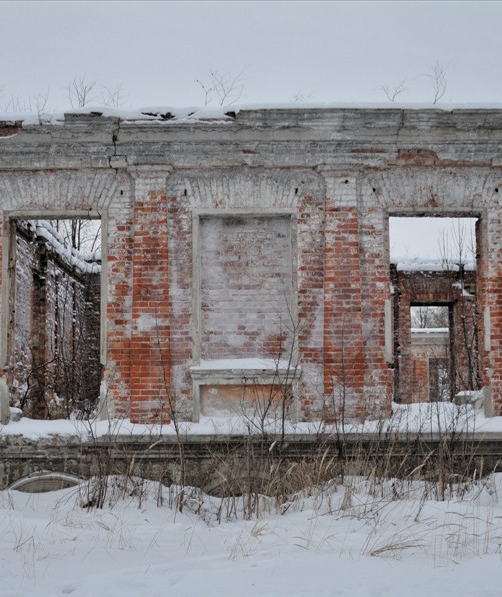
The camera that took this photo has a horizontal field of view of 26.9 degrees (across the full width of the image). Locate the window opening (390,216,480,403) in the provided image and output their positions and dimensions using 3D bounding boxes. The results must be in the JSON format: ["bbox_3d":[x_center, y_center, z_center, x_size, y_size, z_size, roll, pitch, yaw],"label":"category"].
[{"bbox_3d":[2.547,0.193,14.762,1.295,2.696,0.450,0,-4,-1],"label":"window opening"}]

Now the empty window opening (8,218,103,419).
[{"bbox_3d":[-2.694,0.281,14.644,1.316,2.797,0.450,0,-4,-1],"label":"empty window opening"}]

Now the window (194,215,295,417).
[{"bbox_3d":[-0.081,0.229,14.558,1.443,2.837,0.280,0,-4,-1],"label":"window"}]

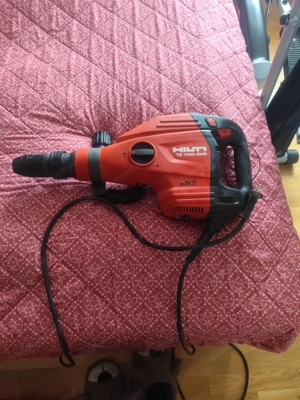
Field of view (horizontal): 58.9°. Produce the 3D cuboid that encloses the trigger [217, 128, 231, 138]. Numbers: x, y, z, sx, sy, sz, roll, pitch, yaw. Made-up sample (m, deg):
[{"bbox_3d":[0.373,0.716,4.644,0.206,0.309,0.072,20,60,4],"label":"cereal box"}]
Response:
[{"bbox_3d":[0.160,-0.145,0.580,0.029,0.025,0.016,0,68,0],"label":"trigger"}]

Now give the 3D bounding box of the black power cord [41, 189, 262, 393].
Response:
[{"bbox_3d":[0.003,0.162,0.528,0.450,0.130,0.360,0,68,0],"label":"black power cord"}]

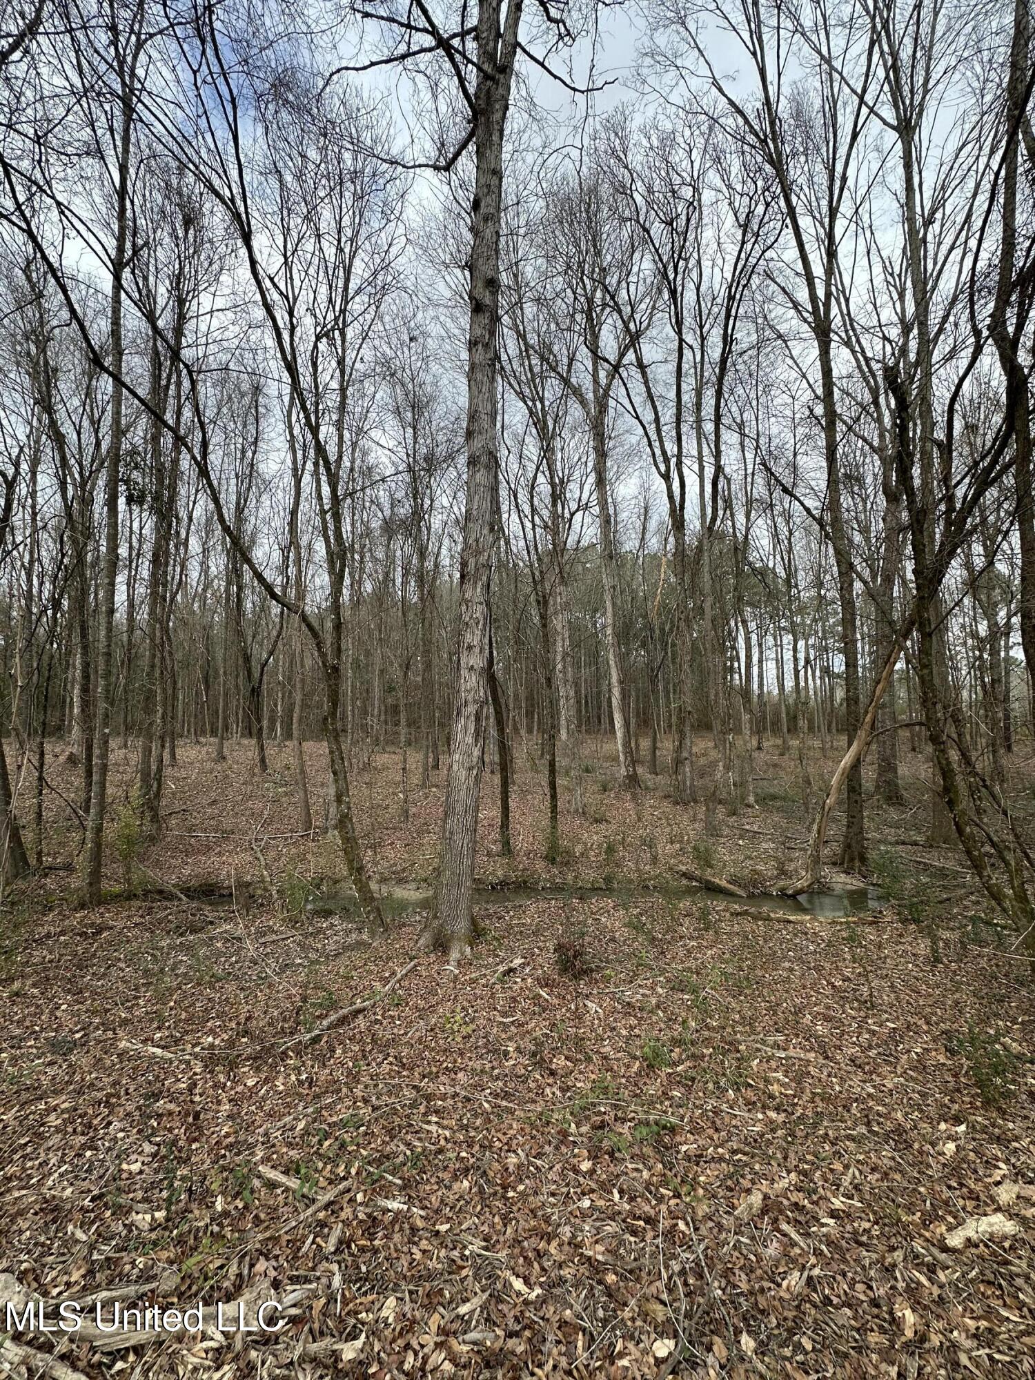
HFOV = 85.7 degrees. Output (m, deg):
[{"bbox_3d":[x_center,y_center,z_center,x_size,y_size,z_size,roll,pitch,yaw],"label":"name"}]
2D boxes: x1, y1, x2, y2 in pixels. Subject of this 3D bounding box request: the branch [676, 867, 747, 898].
[{"bbox_3d":[2.381,2.384,6.900,0.870,0.140,0.160,10,3,38],"label":"branch"}]

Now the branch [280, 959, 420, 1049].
[{"bbox_3d":[-0.943,1.943,3.507,0.150,0.070,1.320,3,-5,23],"label":"branch"}]

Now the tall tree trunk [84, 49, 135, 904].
[{"bbox_3d":[-4.633,-2.673,6.414,0.260,10.100,0.250,0,-4,0],"label":"tall tree trunk"}]

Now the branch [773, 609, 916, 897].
[{"bbox_3d":[3.895,0.859,6.453,0.460,3.600,0.320,20,9,-3],"label":"branch"}]

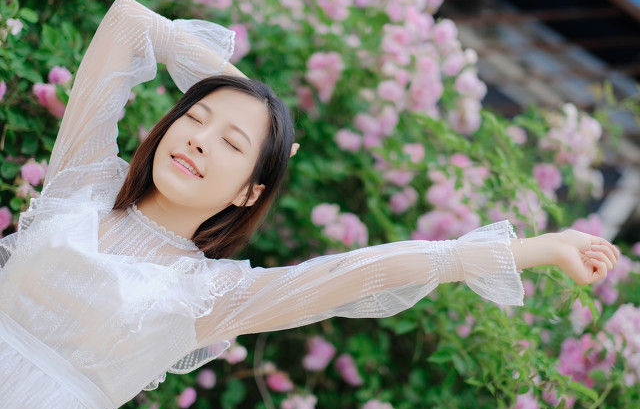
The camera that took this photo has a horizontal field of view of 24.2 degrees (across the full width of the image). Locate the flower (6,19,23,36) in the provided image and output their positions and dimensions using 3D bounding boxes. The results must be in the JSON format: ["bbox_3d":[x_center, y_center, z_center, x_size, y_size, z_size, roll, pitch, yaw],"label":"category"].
[{"bbox_3d":[-0.491,-0.284,2.400,0.026,0.026,0.021,33,-1,0],"label":"flower"}]

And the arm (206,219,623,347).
[{"bbox_3d":[0.117,0.102,2.060,0.595,0.128,0.130,-6,0,-4],"label":"arm"}]

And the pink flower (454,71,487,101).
[{"bbox_3d":[0.290,-0.230,2.880,0.064,0.054,0.052,33,-1,8],"label":"pink flower"}]

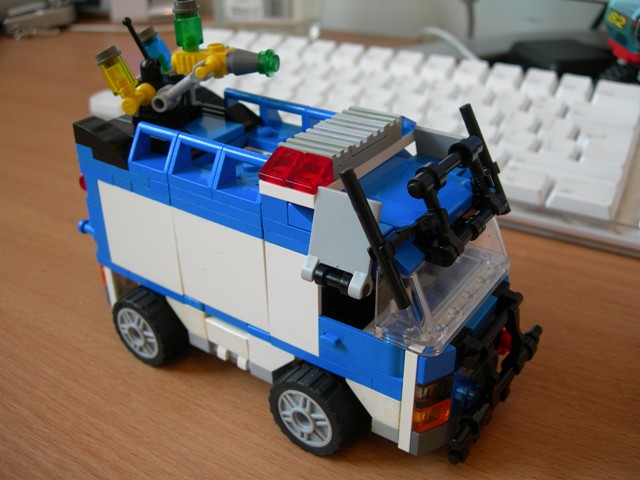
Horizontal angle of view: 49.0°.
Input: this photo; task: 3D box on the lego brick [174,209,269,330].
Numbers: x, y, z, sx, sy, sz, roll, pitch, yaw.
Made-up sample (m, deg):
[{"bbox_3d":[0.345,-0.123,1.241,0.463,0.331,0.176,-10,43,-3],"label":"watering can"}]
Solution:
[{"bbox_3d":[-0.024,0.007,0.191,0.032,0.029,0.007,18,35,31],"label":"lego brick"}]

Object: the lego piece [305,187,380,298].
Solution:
[{"bbox_3d":[0.005,0.000,0.156,0.016,0.022,0.004,18,19,31],"label":"lego piece"}]

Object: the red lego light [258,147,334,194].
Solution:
[{"bbox_3d":[-0.005,-0.016,0.162,0.016,0.006,0.008,18,35,31],"label":"red lego light"}]

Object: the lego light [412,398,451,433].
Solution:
[{"bbox_3d":[0.027,0.042,0.169,0.006,0.008,0.008,18,35,31],"label":"lego light"}]

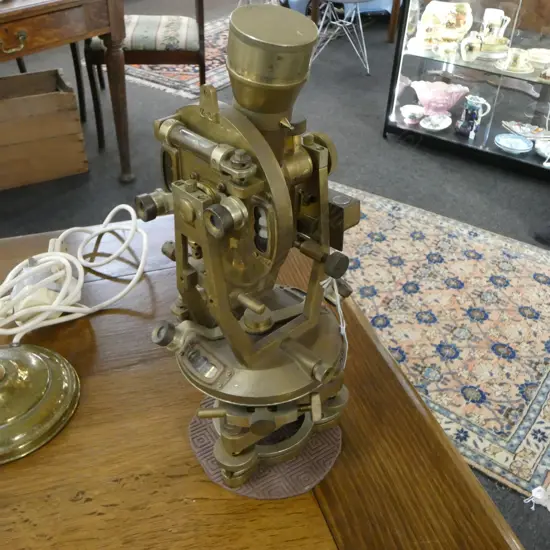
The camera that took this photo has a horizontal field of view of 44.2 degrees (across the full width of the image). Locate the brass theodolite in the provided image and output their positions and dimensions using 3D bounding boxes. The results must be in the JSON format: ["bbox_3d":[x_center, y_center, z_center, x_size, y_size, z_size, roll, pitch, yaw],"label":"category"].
[{"bbox_3d":[-0.012,0.002,0.573,0.169,0.444,0.163,-27,51,-28],"label":"brass theodolite"}]

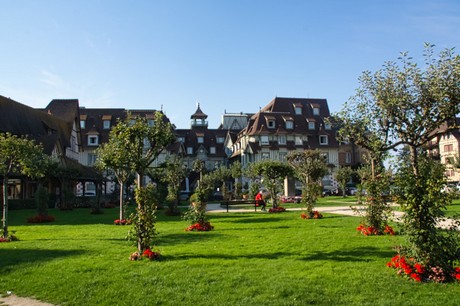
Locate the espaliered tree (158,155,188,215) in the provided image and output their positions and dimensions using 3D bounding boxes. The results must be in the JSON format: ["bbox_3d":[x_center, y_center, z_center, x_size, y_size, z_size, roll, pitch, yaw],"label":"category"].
[{"bbox_3d":[-3.158,1.742,19.422,1.700,3.400,1.550,1,-5,-9],"label":"espaliered tree"}]

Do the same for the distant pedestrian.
[{"bbox_3d":[1.876,2.982,21.115,0.750,1.240,0.500,2,-6,-18],"label":"distant pedestrian"}]

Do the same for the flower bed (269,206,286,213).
[{"bbox_3d":[2.873,3.433,20.772,1.080,0.280,1.080,-1,-5,8],"label":"flower bed"}]

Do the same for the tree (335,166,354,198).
[{"bbox_3d":[13.346,3.521,40.347,2.300,3.700,2.100,-2,-6,18],"label":"tree"}]

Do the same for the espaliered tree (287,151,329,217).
[{"bbox_3d":[3.839,1.574,17.228,2.100,3.330,1.800,-1,-5,12],"label":"espaliered tree"}]

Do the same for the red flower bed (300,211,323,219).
[{"bbox_3d":[4.015,3.065,16.890,1.080,0.300,1.080,-1,-5,13],"label":"red flower bed"}]

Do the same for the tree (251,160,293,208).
[{"bbox_3d":[2.584,2.072,21.099,2.500,3.050,2.200,-1,-5,7],"label":"tree"}]

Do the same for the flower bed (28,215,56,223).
[{"bbox_3d":[-8.511,2.946,15.495,1.220,0.280,1.200,3,-6,-28],"label":"flower bed"}]

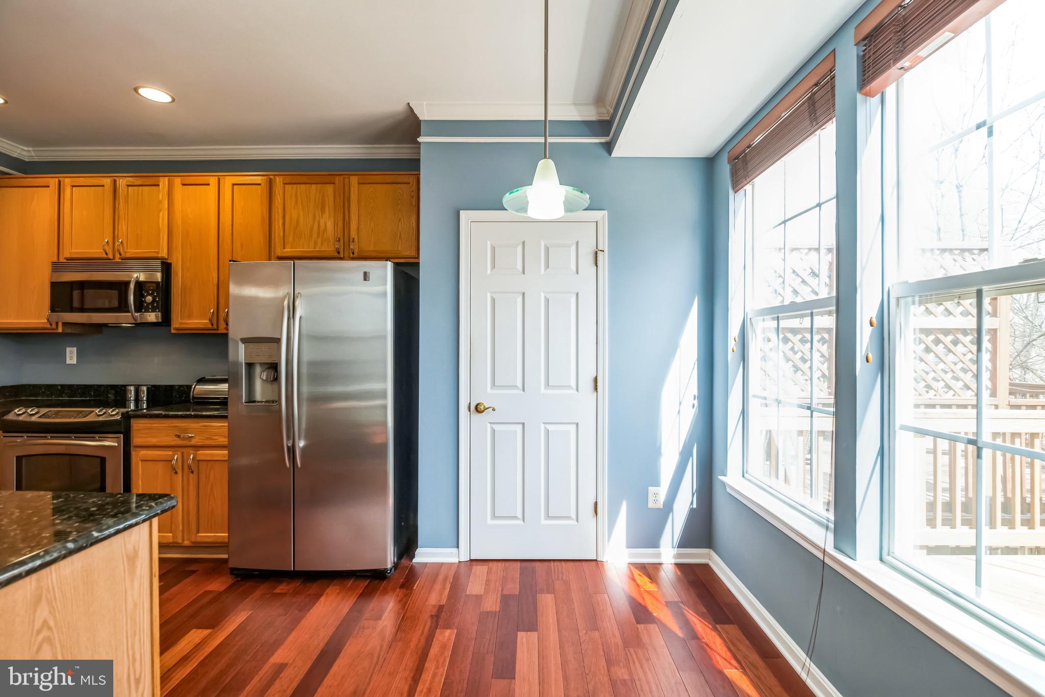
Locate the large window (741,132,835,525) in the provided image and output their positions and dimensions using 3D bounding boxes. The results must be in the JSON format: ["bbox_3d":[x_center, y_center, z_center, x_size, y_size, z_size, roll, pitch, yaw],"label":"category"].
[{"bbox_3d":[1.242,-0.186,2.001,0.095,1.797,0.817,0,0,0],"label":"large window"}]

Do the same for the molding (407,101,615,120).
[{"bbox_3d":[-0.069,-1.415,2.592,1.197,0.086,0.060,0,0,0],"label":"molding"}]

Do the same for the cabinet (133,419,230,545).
[{"bbox_3d":[-1.987,0.830,2.880,0.684,0.850,0.600,0,0,0],"label":"cabinet"}]

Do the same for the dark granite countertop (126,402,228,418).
[{"bbox_3d":[-1.986,0.389,2.862,0.693,0.038,0.625,0,0,0],"label":"dark granite countertop"}]

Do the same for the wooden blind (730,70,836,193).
[{"bbox_3d":[1.177,-0.975,2.001,0.080,0.234,0.817,0,0,0],"label":"wooden blind"}]

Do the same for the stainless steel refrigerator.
[{"bbox_3d":[-1.162,0.393,2.740,0.916,1.769,0.780,0,0,0],"label":"stainless steel refrigerator"}]

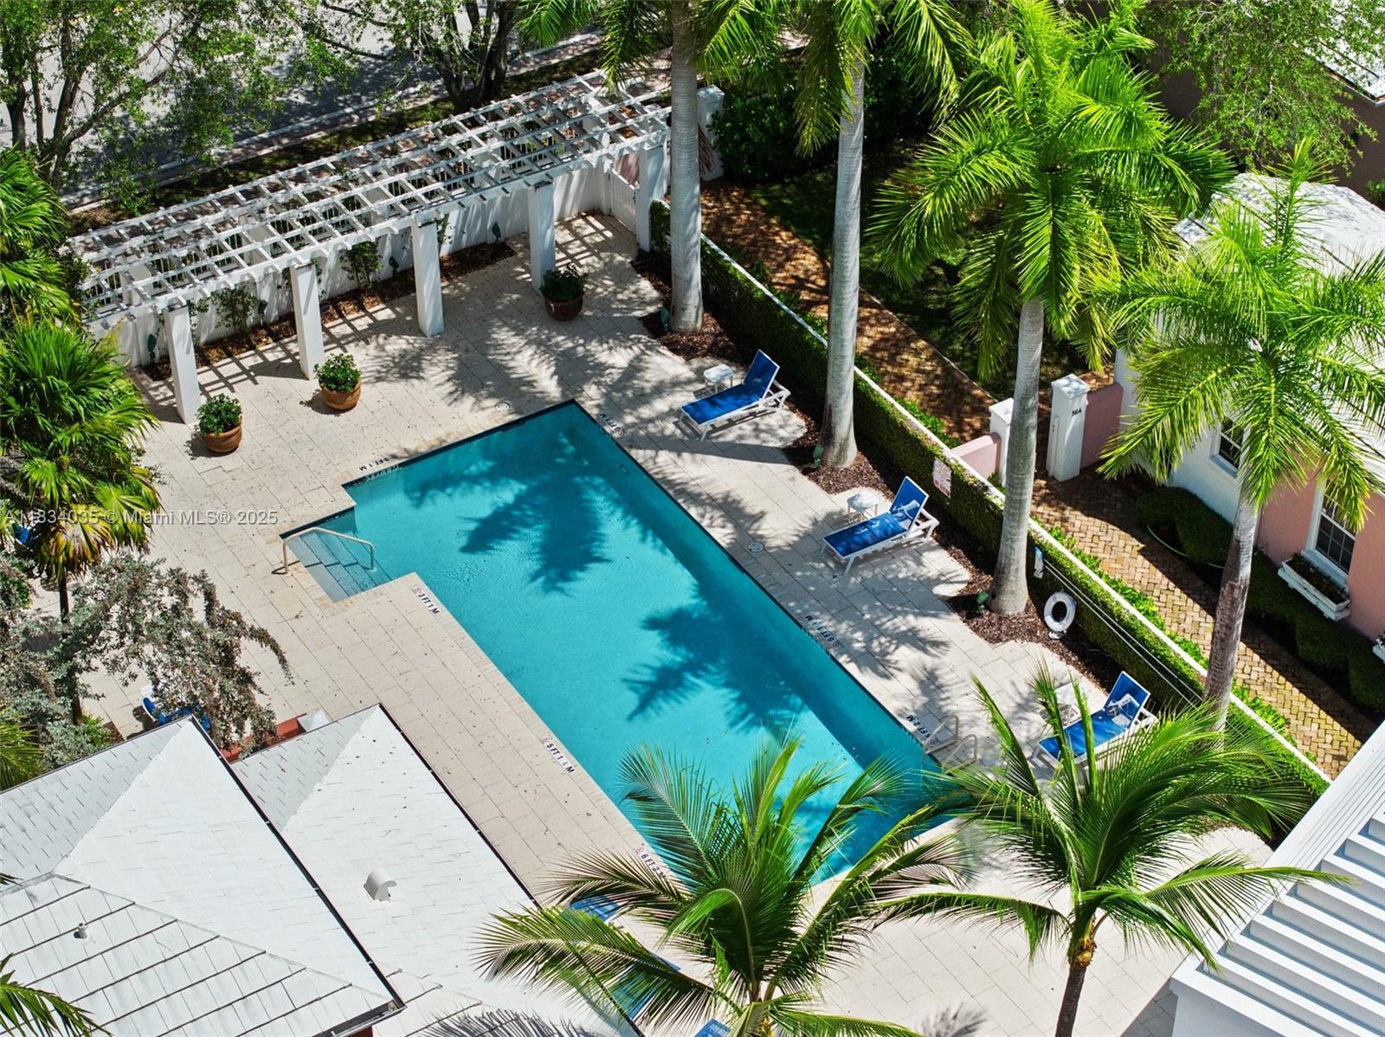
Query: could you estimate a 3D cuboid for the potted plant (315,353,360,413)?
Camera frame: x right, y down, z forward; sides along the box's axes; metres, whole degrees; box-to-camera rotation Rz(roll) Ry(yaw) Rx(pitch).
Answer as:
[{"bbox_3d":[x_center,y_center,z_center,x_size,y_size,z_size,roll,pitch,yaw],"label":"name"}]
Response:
[{"bbox_3d":[-6.181,-2.426,49.281,0.750,0.950,0.750,0,38,0],"label":"potted plant"}]

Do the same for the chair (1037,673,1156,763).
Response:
[{"bbox_3d":[6.097,3.098,42.182,1.900,0.920,0.710,-21,43,-24],"label":"chair"}]

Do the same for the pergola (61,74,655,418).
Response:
[{"bbox_3d":[-5.737,-4.986,51.215,11.900,2.580,2.900,-22,43,-25],"label":"pergola"}]

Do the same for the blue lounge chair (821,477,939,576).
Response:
[{"bbox_3d":[3.086,0.099,46.021,1.900,0.920,0.710,-21,43,-24],"label":"blue lounge chair"}]

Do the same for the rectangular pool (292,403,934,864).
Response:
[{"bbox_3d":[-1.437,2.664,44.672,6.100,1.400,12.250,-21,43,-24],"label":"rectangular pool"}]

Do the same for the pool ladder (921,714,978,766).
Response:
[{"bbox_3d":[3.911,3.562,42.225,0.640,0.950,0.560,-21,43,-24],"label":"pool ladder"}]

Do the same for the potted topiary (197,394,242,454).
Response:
[{"bbox_3d":[-8.154,-1.638,48.296,0.750,0.950,0.750,0,38,0],"label":"potted topiary"}]

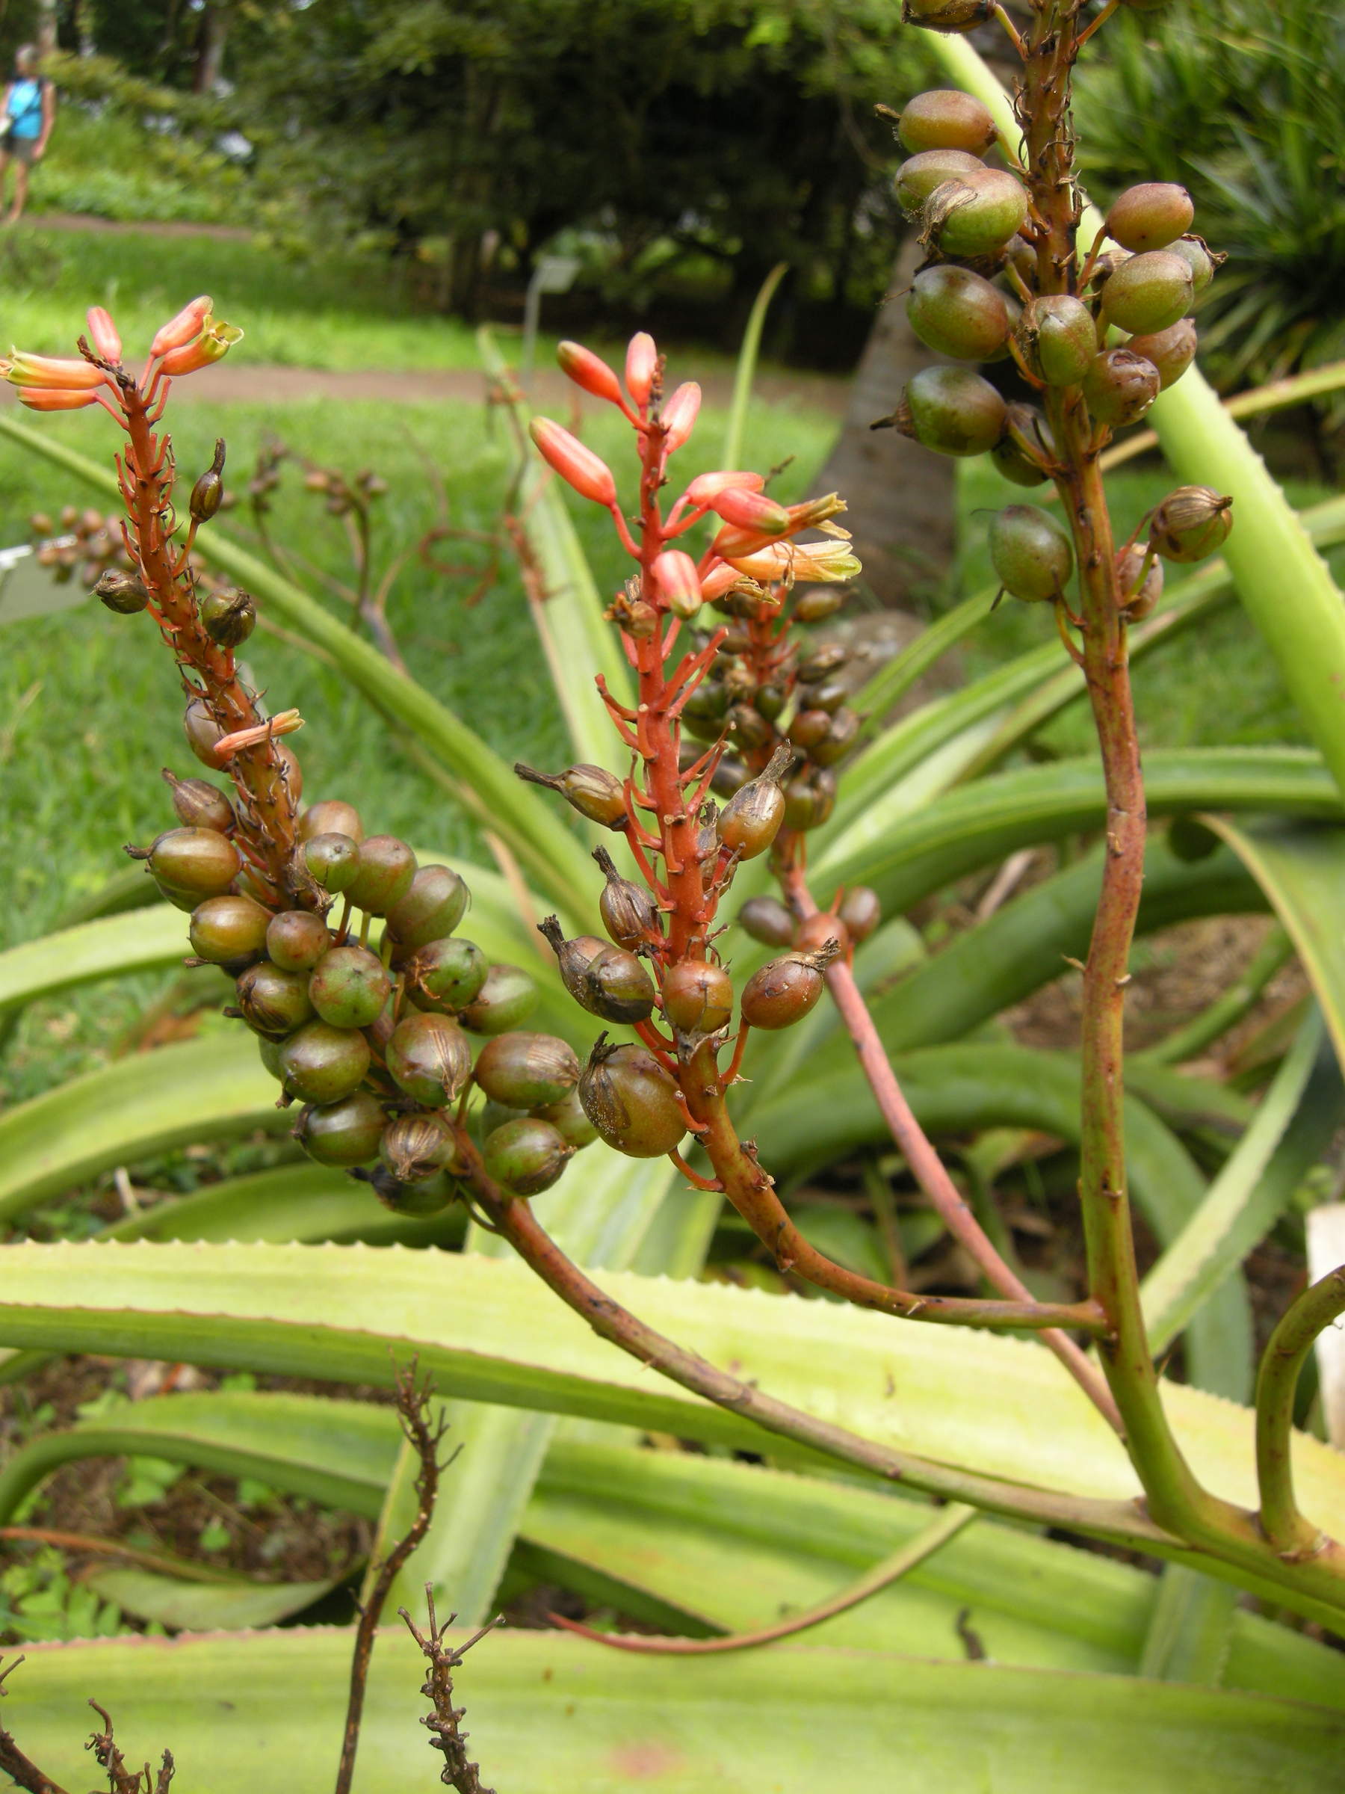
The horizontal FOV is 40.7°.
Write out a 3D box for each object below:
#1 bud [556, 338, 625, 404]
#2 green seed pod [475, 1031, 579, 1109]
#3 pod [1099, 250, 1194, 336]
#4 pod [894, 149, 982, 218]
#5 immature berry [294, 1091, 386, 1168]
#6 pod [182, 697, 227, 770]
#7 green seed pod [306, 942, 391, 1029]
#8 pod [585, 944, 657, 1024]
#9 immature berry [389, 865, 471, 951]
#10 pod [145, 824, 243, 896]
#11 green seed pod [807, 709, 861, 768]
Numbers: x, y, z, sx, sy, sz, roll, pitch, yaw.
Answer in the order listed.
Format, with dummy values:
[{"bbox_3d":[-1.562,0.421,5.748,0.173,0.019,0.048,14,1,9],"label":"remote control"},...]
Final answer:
[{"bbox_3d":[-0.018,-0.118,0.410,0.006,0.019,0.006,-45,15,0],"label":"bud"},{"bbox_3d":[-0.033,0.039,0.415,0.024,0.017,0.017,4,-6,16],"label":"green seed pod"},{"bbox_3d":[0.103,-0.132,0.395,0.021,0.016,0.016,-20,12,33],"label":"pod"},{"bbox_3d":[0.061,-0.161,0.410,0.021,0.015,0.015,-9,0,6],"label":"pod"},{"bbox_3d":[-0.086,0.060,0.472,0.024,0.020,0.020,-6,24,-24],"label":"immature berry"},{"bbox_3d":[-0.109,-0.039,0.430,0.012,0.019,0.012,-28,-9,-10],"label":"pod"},{"bbox_3d":[-0.079,0.022,0.442,0.019,0.019,0.022,1,-12,-6],"label":"green seed pod"},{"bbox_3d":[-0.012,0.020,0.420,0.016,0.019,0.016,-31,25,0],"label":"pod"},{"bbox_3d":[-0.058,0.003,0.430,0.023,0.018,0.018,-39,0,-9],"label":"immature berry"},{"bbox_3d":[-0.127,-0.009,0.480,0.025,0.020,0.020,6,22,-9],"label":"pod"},{"bbox_3d":[0.052,-0.051,0.580,0.015,0.021,0.015,40,-12,1],"label":"green seed pod"}]

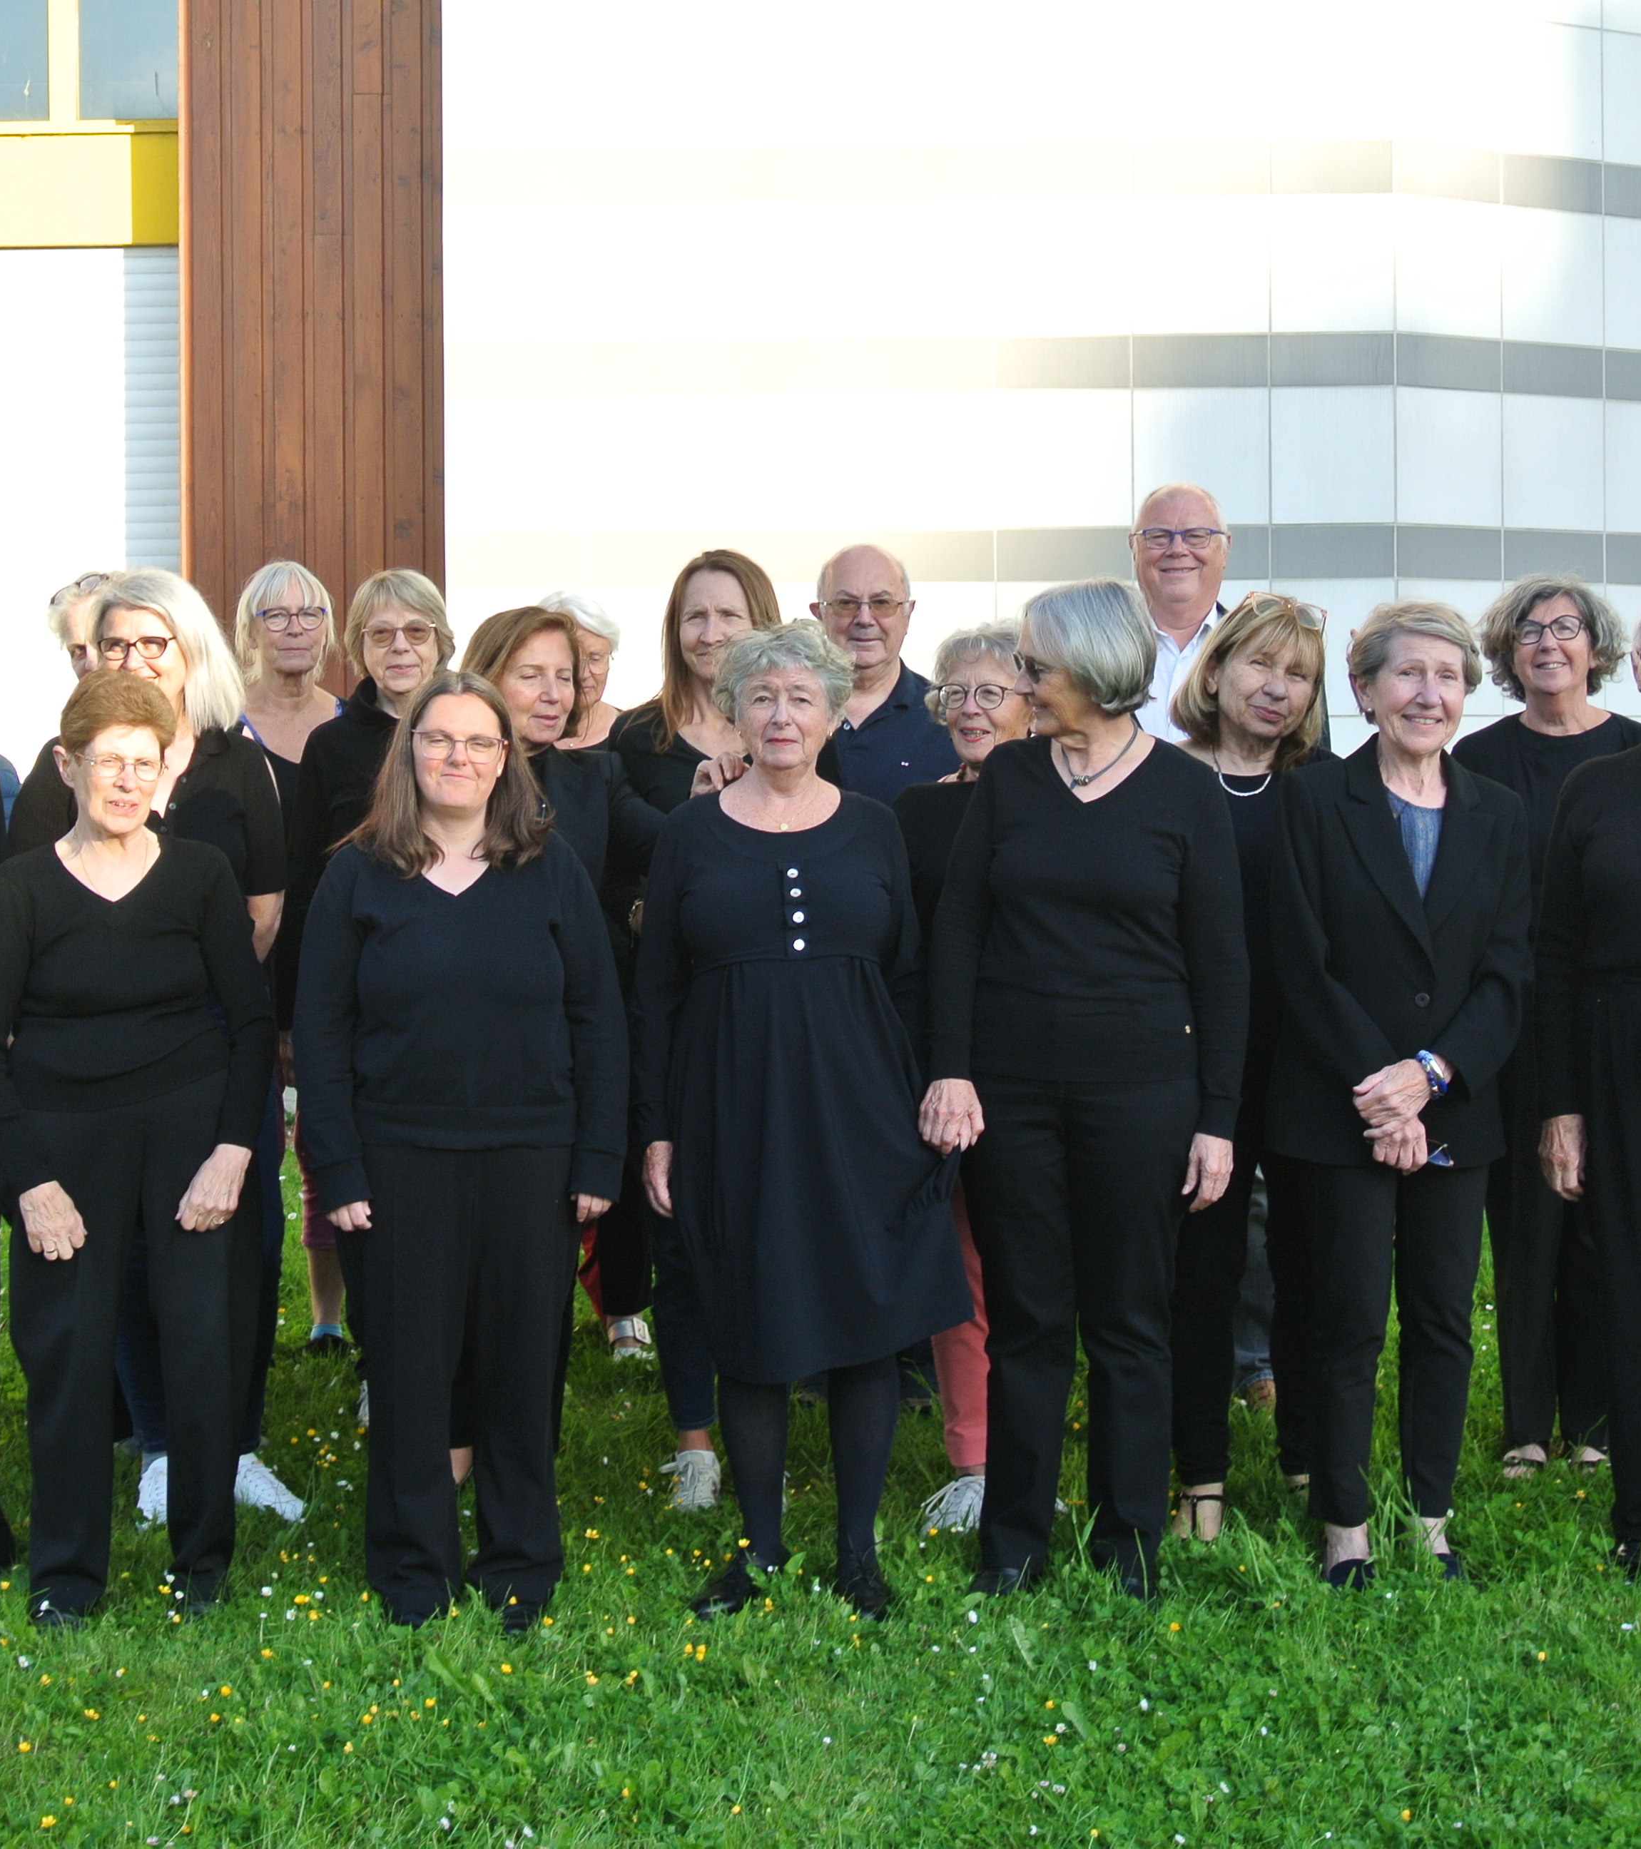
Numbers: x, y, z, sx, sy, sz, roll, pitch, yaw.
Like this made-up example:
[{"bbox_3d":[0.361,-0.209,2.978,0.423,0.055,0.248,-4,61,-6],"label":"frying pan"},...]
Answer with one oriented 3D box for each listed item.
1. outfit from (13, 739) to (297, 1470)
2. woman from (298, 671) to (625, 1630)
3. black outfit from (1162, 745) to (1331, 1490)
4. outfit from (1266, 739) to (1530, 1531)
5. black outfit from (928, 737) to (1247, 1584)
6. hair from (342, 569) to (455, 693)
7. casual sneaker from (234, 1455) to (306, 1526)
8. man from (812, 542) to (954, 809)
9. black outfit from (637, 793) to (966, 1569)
[{"bbox_3d":[-1.168,0.284,5.580,0.480,1.269,0.300,-1,2,-14],"label":"outfit"},{"bbox_3d":[-0.577,0.350,5.180,0.520,1.510,0.330,0,2,-5],"label":"woman"},{"bbox_3d":[0.714,0.323,5.420,0.430,1.254,0.300,0,2,-3],"label":"black outfit"},{"bbox_3d":[0.930,0.341,5.200,0.420,1.279,0.320,0,2,-3],"label":"outfit"},{"bbox_3d":[0.434,0.379,5.250,0.500,1.369,0.310,0,2,3],"label":"black outfit"},{"bbox_3d":[-0.824,-0.573,6.300,0.220,0.250,0.240,-1,2,-5],"label":"hair"},{"bbox_3d":[-1.000,0.970,5.570,0.100,0.120,0.260,-3,3,-42],"label":"casual sneaker"},{"bbox_3d":[0.102,0.102,6.500,0.520,1.743,0.330,0,2,6],"label":"man"},{"bbox_3d":[-0.029,0.411,5.170,0.520,1.250,0.340,-1,2,0],"label":"black outfit"}]

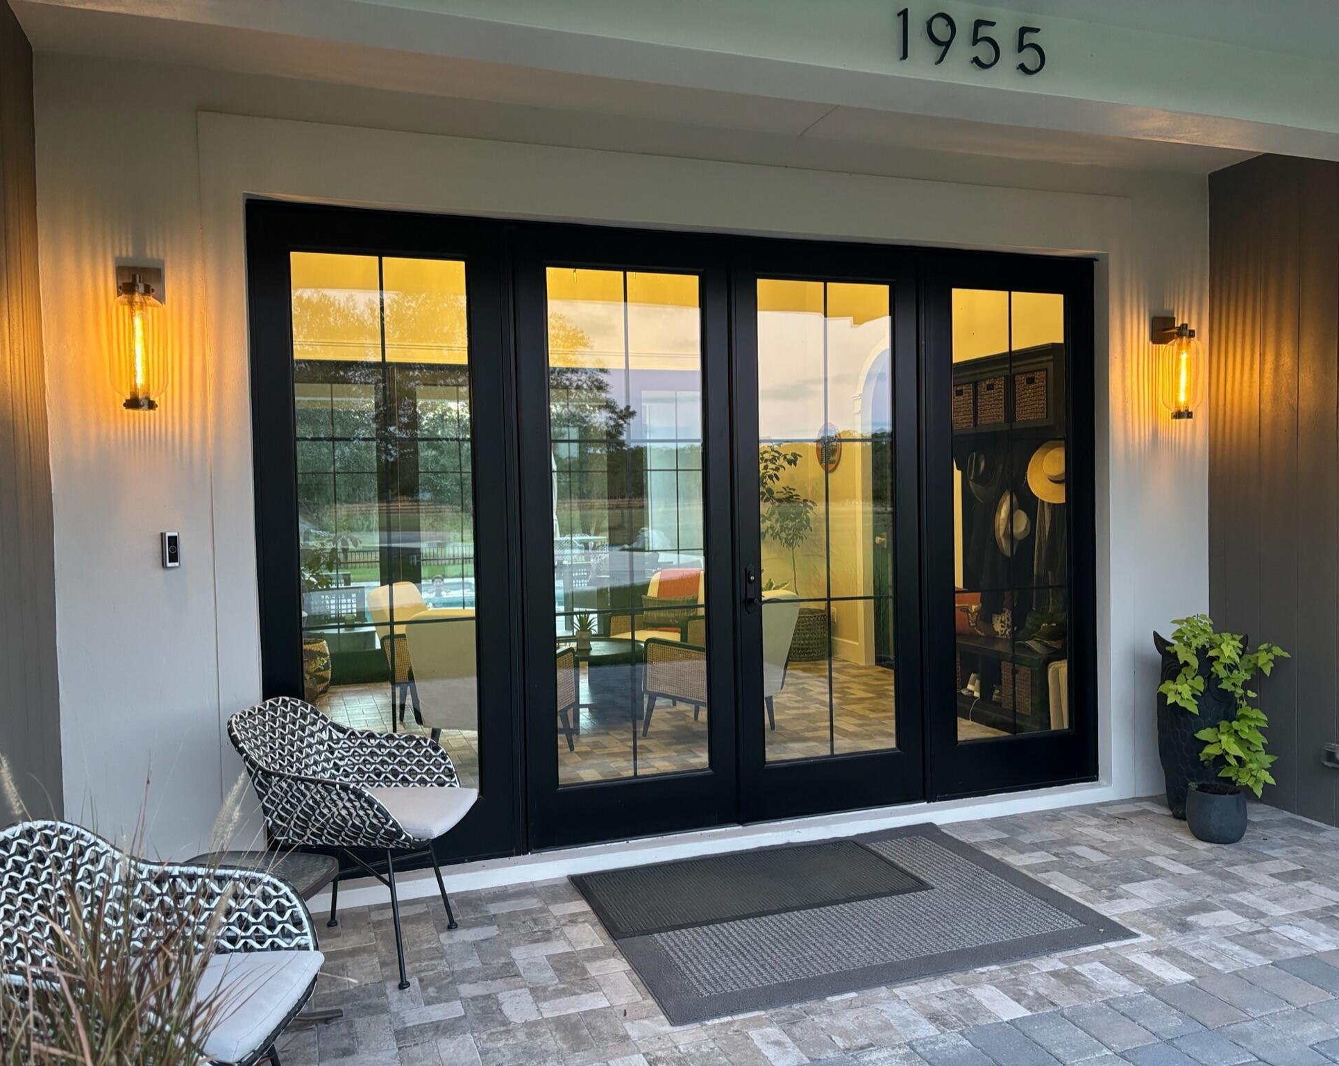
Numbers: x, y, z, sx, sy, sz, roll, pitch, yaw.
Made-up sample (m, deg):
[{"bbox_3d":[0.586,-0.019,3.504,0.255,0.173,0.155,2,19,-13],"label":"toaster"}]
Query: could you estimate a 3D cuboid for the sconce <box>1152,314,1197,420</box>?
[{"bbox_3d":[2.333,-0.761,4.872,0.168,0.482,0.208,-2,2,-19],"label":"sconce"}]

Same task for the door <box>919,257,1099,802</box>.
[{"bbox_3d":[1.544,-0.040,4.846,0.931,2.437,0.080,-2,2,-19],"label":"door"}]

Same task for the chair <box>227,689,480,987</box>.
[{"bbox_3d":[-0.980,0.938,3.420,0.630,0.820,0.600,-1,2,7],"label":"chair"}]

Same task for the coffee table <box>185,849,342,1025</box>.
[{"bbox_3d":[-1.166,1.155,2.880,0.490,0.430,0.490,-1,2,7],"label":"coffee table"}]

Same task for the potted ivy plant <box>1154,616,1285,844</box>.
[{"bbox_3d":[2.330,0.792,4.498,0.490,0.910,0.450,0,2,27],"label":"potted ivy plant"}]

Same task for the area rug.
[{"bbox_3d":[0.578,1.301,3.764,1.611,0.012,1.224,-2,2,-19],"label":"area rug"}]

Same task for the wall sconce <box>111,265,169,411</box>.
[{"bbox_3d":[-1.718,-0.638,3.459,0.168,0.482,0.208,-2,2,-19],"label":"wall sconce"}]

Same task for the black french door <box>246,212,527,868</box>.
[{"bbox_3d":[-1.026,0.041,3.950,0.928,2.437,0.080,-2,2,-19],"label":"black french door"}]

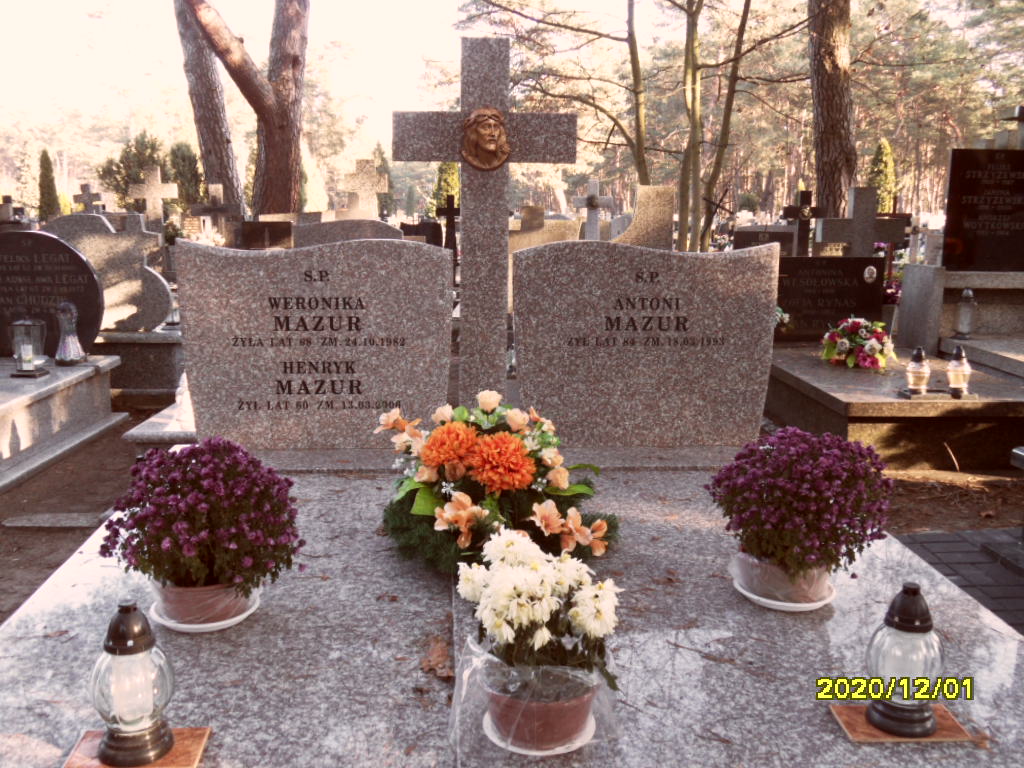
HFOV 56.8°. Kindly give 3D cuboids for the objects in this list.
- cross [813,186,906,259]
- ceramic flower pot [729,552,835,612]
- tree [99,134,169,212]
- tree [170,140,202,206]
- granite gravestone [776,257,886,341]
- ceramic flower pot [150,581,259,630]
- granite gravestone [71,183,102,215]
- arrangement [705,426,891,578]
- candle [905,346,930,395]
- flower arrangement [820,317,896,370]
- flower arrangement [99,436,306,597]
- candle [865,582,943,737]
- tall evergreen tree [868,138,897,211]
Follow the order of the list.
[{"bbox_3d":[2.715,-1.016,7.482,0.670,1.050,0.160,0,11,-4],"label":"cross"},{"bbox_3d":[0.585,0.396,2.037,0.225,0.100,0.225,1,11,0],"label":"ceramic flower pot"},{"bbox_3d":[-6.375,-3.081,16.226,1.250,2.350,1.200,0,11,-4],"label":"tree"},{"bbox_3d":[-8.293,-4.861,24.249,0.860,2.523,0.860,0,11,-4],"label":"tree"},{"bbox_3d":[2.095,-0.578,6.419,0.870,0.570,0.100,0,11,-4],"label":"granite gravestone"},{"bbox_3d":[-0.642,0.422,1.969,0.226,0.100,0.226,0,11,-4],"label":"ceramic flower pot"},{"bbox_3d":[-8.980,-3.740,20.172,0.570,1.000,0.150,0,11,-4],"label":"granite gravestone"},{"bbox_3d":[0.612,0.239,2.017,0.380,0.300,0.360,0,11,-4],"label":"arrangement"},{"bbox_3d":[2.058,-0.080,4.778,0.125,0.240,0.125,0,11,-4],"label":"candle"},{"bbox_3d":[2.074,-0.286,5.630,0.440,0.320,0.360,0,11,-4],"label":"flower arrangement"},{"bbox_3d":[-0.618,0.250,1.863,0.400,0.300,0.380,0,11,-4],"label":"flower arrangement"},{"bbox_3d":[0.653,0.443,1.560,0.127,0.242,0.127,0,11,-4],"label":"candle"},{"bbox_3d":[7.014,-3.423,18.241,0.600,2.500,0.600,0,11,-4],"label":"tall evergreen tree"}]

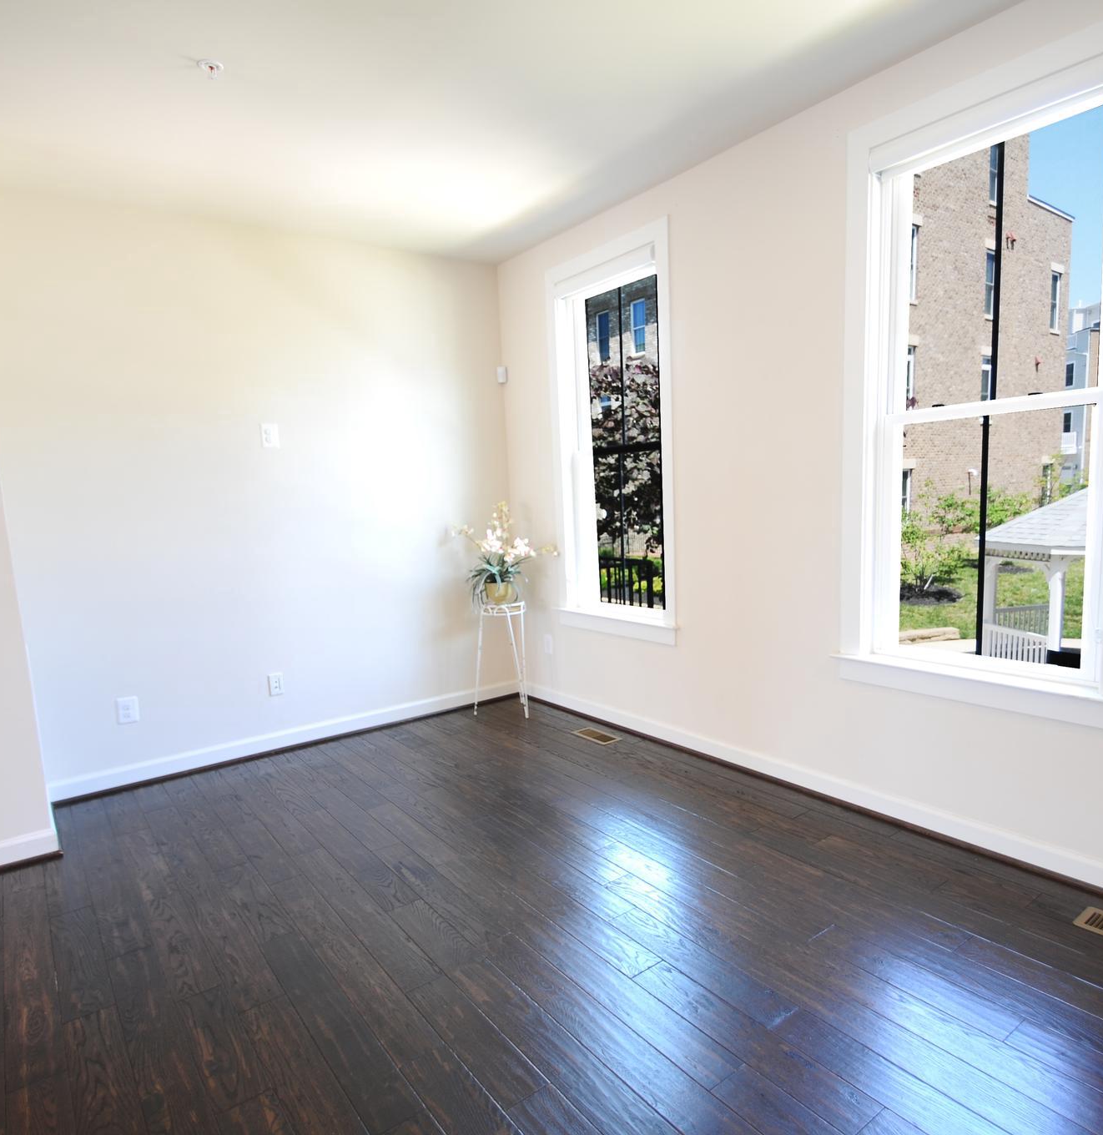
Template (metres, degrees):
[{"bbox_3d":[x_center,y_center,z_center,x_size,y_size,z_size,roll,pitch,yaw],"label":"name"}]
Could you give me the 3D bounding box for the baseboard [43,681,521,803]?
[{"bbox_3d":[-1.286,0.922,4.008,2.614,0.092,0.020,-7,8,-34],"label":"baseboard"}]

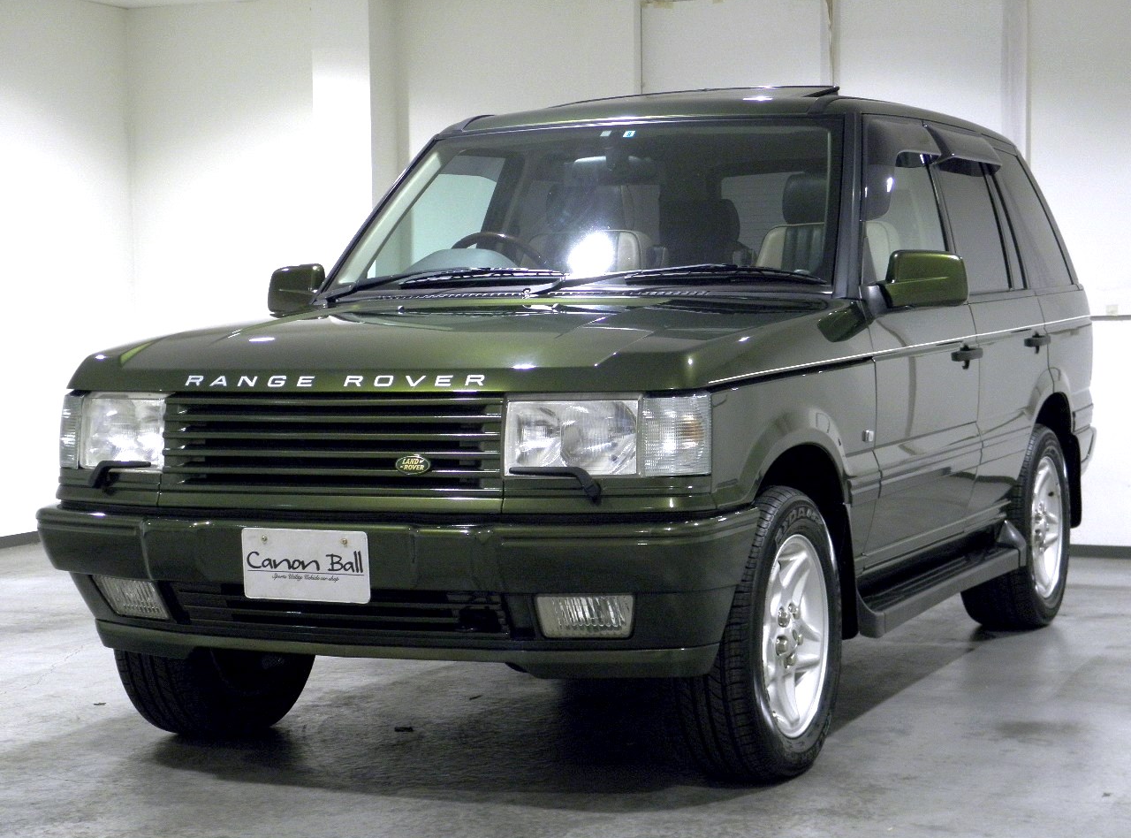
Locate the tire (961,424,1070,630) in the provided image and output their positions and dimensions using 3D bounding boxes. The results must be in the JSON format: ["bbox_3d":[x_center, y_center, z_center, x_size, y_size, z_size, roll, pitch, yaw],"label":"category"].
[{"bbox_3d":[1.598,0.376,7.889,0.265,0.730,0.735,0,3,25],"label":"tire"}]

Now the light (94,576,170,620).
[{"bbox_3d":[-1.055,0.437,5.410,0.215,0.105,0.090,1,3,35],"label":"light"}]

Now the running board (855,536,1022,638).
[{"bbox_3d":[1.091,0.464,6.590,0.190,0.165,1.760,0,3,25],"label":"running board"}]

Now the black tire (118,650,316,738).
[{"bbox_3d":[-0.948,0.508,6.116,0.265,0.725,0.734,1,3,25],"label":"black tire"}]

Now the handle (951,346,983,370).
[{"bbox_3d":[1.221,-0.189,6.753,0.050,0.075,0.190,0,3,25],"label":"handle"}]

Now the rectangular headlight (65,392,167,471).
[{"bbox_3d":[-1.085,0.034,5.418,0.420,0.175,0.160,1,3,37],"label":"rectangular headlight"}]

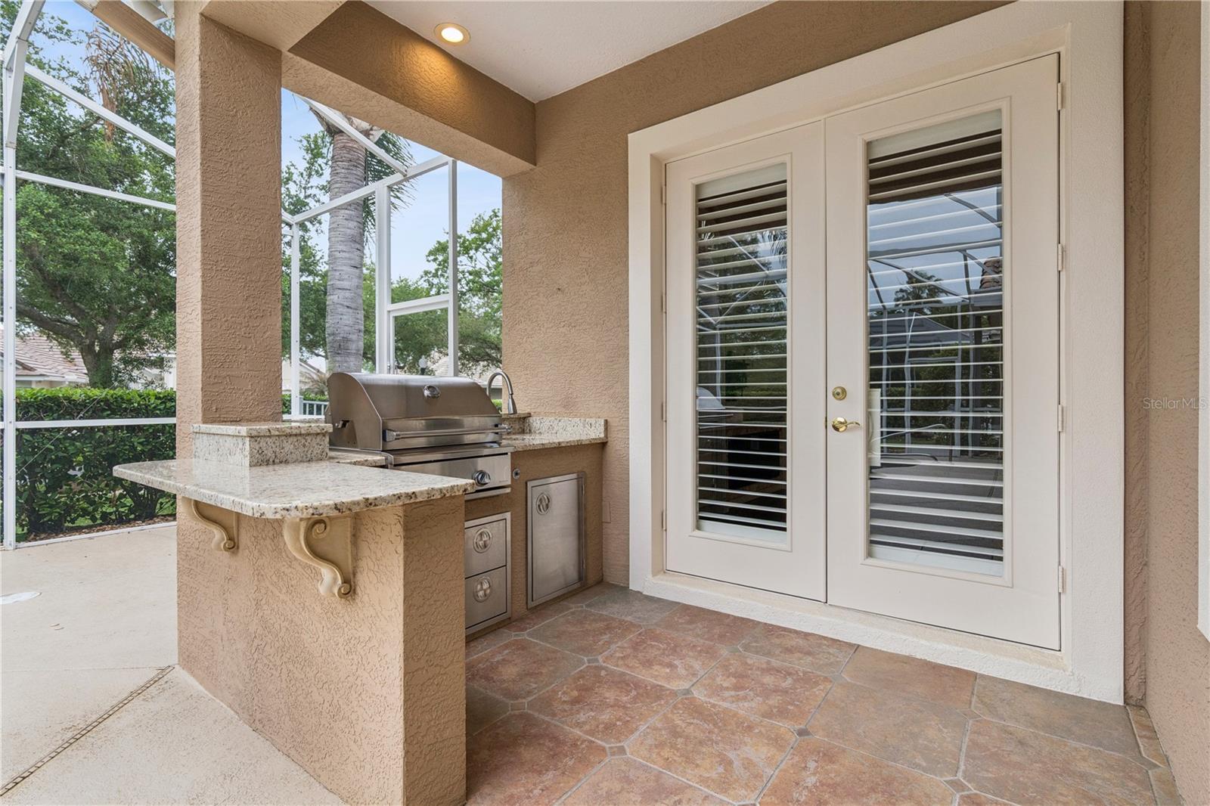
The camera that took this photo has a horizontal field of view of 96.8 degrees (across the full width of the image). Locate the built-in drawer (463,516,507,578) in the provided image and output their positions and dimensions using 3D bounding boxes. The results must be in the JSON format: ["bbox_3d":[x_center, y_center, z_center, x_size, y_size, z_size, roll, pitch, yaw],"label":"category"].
[{"bbox_3d":[-0.747,0.694,2.680,0.429,0.243,0.313,0,0,35],"label":"built-in drawer"}]

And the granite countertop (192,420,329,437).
[{"bbox_3d":[-1.339,0.103,2.111,0.482,0.034,0.322,0,0,35],"label":"granite countertop"}]

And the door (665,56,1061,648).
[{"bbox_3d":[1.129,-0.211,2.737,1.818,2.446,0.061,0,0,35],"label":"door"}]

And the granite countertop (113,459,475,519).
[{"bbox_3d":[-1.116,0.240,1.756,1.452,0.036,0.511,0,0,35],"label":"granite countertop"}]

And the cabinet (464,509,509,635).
[{"bbox_3d":[-0.766,0.821,2.693,0.485,0.534,0.384,0,0,35],"label":"cabinet"}]

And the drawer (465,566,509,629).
[{"bbox_3d":[-0.747,0.941,2.680,0.429,0.242,0.313,0,0,35],"label":"drawer"}]

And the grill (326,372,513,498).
[{"bbox_3d":[-0.861,0.163,2.559,0.578,0.599,0.719,0,0,35],"label":"grill"}]

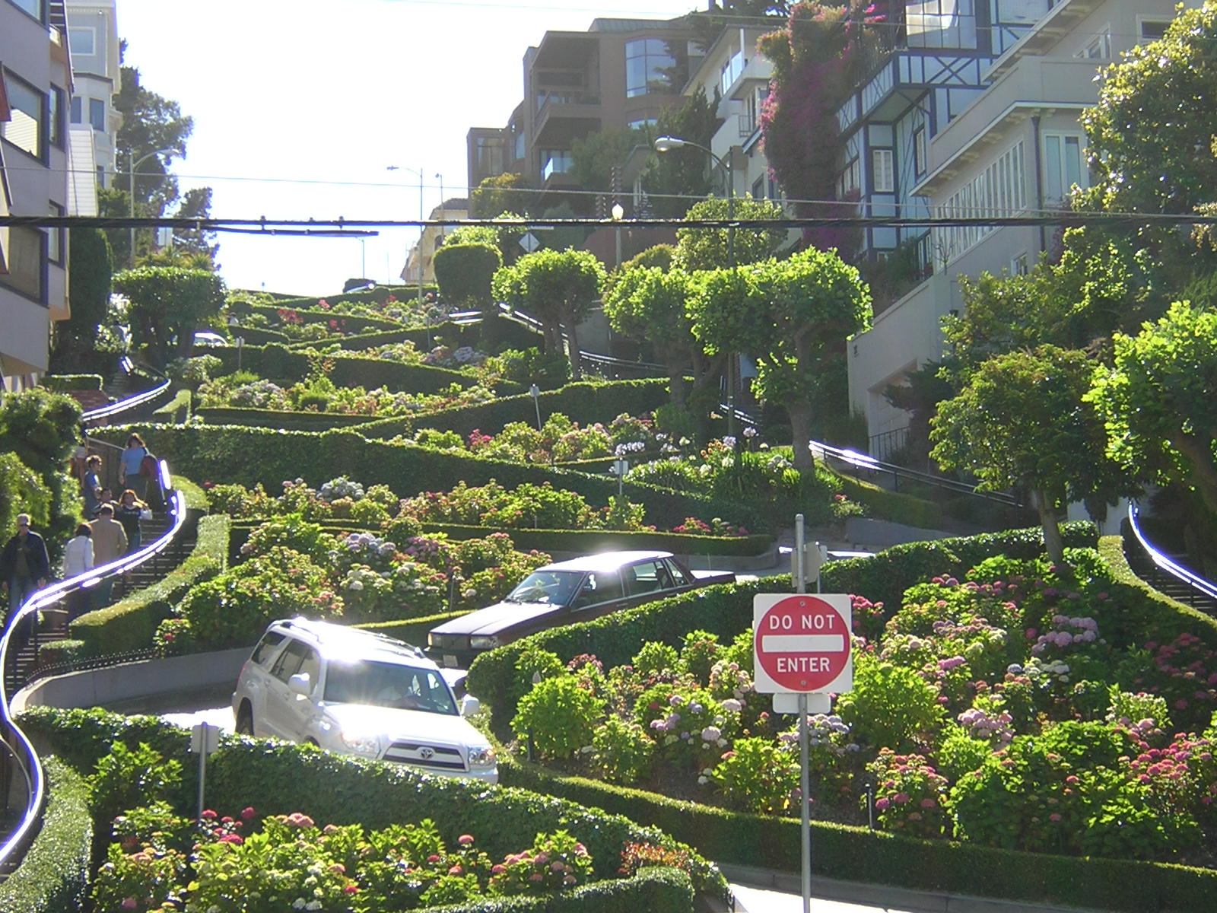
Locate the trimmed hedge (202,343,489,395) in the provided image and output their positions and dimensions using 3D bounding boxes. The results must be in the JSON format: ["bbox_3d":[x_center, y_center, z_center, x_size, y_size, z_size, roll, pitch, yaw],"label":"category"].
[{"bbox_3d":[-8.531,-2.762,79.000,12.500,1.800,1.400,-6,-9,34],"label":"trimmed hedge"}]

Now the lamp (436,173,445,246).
[{"bbox_3d":[-10.257,-13.474,150.000,0.350,7.700,2.200,0,-9,-10],"label":"lamp"}]

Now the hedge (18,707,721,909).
[{"bbox_3d":[-2.744,3.432,24.727,8.700,1.950,1.400,-6,-8,35],"label":"hedge"}]

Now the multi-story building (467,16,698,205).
[{"bbox_3d":[-1.055,-16.903,127.000,12.000,11.000,13.000,0,-7,-10],"label":"multi-story building"}]

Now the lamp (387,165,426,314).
[{"bbox_3d":[-10.549,-11.411,129.238,1.850,7.900,0.400,0,-7,-8],"label":"lamp"}]

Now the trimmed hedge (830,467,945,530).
[{"bbox_3d":[5.387,0.844,48.000,0.750,1.200,3.000,3,-10,-28],"label":"trimmed hedge"}]

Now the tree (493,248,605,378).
[{"bbox_3d":[-2.101,-5.025,87.000,3.800,4.300,3.700,0,-7,-10],"label":"tree"}]

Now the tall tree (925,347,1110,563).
[{"bbox_3d":[6.981,0.072,41.300,3.100,3.850,2.900,0,-9,-10],"label":"tall tree"}]

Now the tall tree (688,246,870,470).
[{"bbox_3d":[3.856,-2.211,55.300,4.050,5.050,3.700,0,-9,-10],"label":"tall tree"}]

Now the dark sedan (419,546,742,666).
[{"bbox_3d":[-0.360,2.370,37.000,4.820,1.420,1.770,-9,5,-38],"label":"dark sedan"}]

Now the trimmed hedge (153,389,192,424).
[{"bbox_3d":[-12.400,-1.393,70.000,1.200,1.100,2.500,0,-7,-10],"label":"trimmed hedge"}]

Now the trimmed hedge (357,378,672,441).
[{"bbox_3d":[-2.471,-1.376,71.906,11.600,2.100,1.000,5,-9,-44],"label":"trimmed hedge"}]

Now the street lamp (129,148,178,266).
[{"bbox_3d":[-18.486,-8.828,100.000,2.000,7.300,0.350,0,-9,-10],"label":"street lamp"}]

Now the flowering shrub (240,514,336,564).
[{"bbox_3d":[-4.994,1.398,38.300,1.500,1.050,1.300,0,-9,-10],"label":"flowering shrub"}]

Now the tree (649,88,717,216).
[{"bbox_3d":[3.196,-11.387,104.023,3.300,8.500,3.300,-1,-7,0],"label":"tree"}]

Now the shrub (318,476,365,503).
[{"bbox_3d":[-5.581,0.766,51.500,1.050,0.850,1.000,0,-7,-10],"label":"shrub"}]

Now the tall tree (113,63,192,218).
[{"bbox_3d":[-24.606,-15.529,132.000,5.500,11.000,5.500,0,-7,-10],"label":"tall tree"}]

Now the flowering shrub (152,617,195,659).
[{"bbox_3d":[-6.275,2.613,35.500,0.680,0.680,0.650,0,-7,-10],"label":"flowering shrub"}]

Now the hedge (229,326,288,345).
[{"bbox_3d":[-15.144,-5.199,106.373,3.000,0.850,0.900,-5,-8,31],"label":"hedge"}]

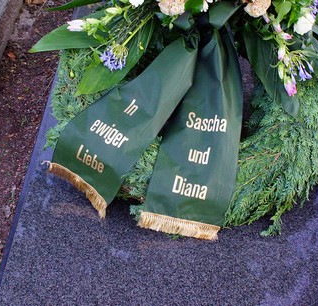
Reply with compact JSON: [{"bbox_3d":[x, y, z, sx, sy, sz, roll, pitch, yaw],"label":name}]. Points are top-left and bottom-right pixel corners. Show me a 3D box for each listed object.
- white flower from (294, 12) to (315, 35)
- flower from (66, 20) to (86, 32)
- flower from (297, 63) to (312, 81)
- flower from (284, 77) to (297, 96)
[{"bbox_3d":[0.372,-0.331,1.470,0.055,0.055,0.050,13,59,8],"label":"white flower"},{"bbox_3d":[-0.222,-0.337,1.530,0.053,0.031,0.031,-3,0,-3],"label":"flower"},{"bbox_3d":[0.352,-0.197,1.390,0.034,0.034,0.044,-15,90,0],"label":"flower"},{"bbox_3d":[0.320,-0.162,1.400,0.034,0.048,0.034,-12,3,0],"label":"flower"}]

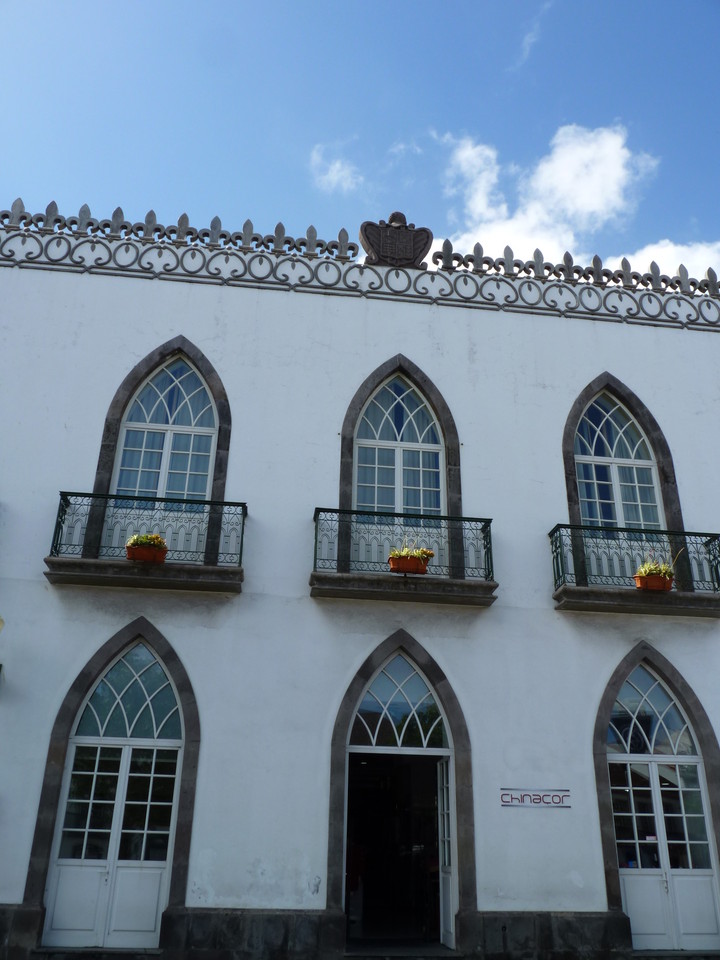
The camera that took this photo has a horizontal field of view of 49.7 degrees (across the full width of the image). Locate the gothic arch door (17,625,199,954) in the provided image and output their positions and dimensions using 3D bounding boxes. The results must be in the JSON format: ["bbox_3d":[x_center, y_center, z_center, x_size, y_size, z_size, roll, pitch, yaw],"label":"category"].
[{"bbox_3d":[-3.282,3.803,10.883,2.059,3.802,0.234,4,-25,-6],"label":"gothic arch door"}]

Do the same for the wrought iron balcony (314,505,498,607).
[{"bbox_3d":[0.683,1.212,12.247,2.878,1.351,0.421,4,-25,-6],"label":"wrought iron balcony"}]

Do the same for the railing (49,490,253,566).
[{"bbox_3d":[-3.090,0.830,11.585,2.720,0.989,0.540,4,-24,-6],"label":"railing"}]

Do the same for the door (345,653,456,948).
[{"bbox_3d":[0.595,4.463,11.207,1.544,3.978,0.257,4,-25,-6],"label":"door"}]

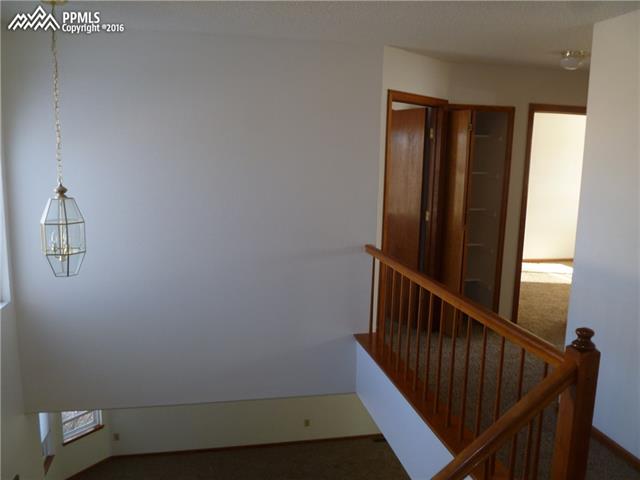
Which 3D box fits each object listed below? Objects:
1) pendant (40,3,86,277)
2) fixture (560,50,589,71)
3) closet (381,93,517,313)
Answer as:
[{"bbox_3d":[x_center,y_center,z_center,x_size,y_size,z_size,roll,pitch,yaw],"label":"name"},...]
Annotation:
[{"bbox_3d":[-1.567,-0.593,3.105,0.265,1.620,0.265,0,8,-11],"label":"pendant"},{"bbox_3d":[2.004,-1.416,4.119,0.215,0.145,0.215,0,8,-11],"label":"fixture"},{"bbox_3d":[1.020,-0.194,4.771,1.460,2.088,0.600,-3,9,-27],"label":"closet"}]

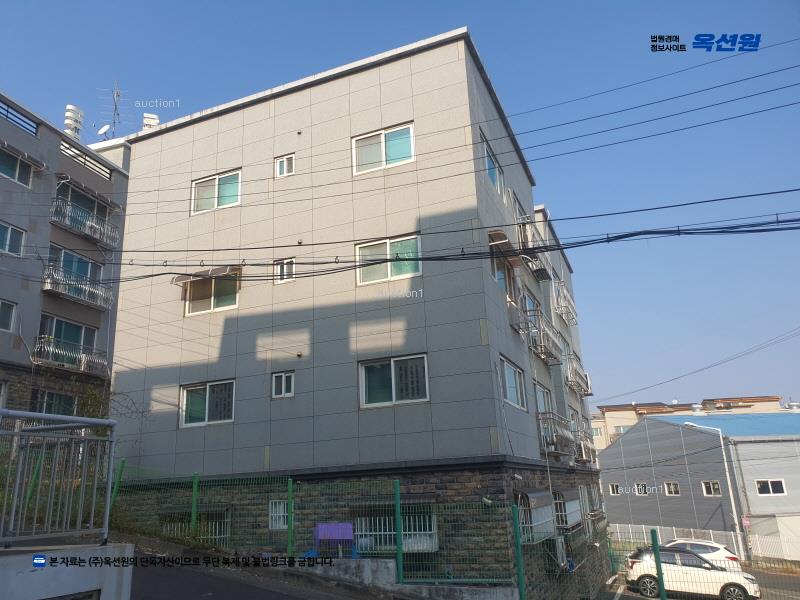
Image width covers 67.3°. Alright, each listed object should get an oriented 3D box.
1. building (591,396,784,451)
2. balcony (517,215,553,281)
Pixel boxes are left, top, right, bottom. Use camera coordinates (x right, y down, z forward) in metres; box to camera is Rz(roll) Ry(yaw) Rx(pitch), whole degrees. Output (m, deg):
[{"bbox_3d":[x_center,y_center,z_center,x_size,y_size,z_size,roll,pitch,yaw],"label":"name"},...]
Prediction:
[{"bbox_3d":[32.097,19.217,69.305,20.117,13.262,11.000,-4,-18,6],"label":"building"},{"bbox_3d":[4.019,-1.477,18.019,0.455,0.977,3.108,-9,-19,20],"label":"balcony"}]

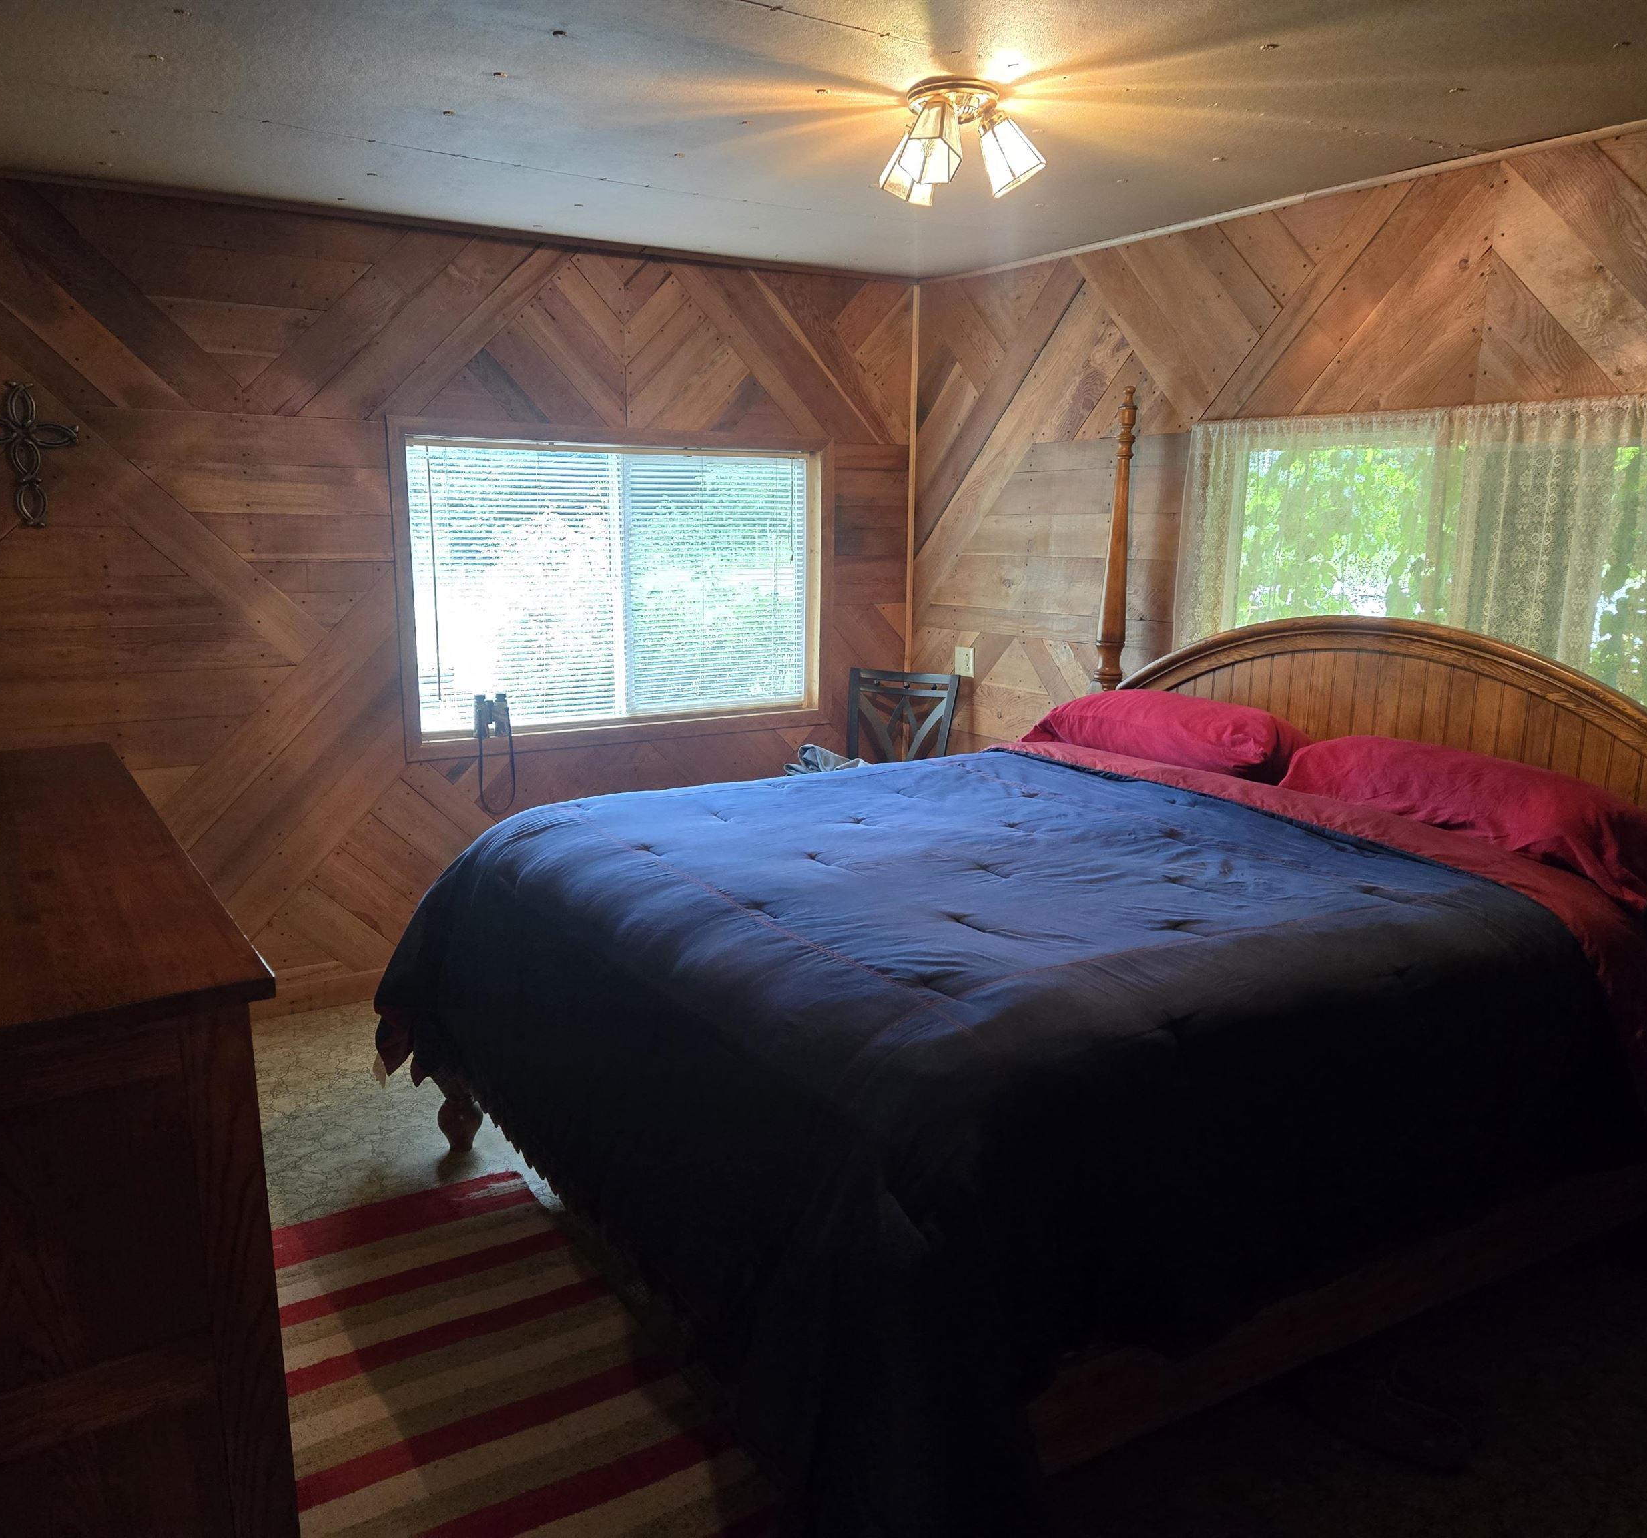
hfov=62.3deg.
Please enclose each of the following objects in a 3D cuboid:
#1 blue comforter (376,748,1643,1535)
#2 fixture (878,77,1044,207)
[{"bbox_3d":[0.310,0.512,2.954,1.960,0.660,2.180,-6,13,-31],"label":"blue comforter"},{"bbox_3d":[0.257,-1.287,2.825,0.350,0.205,0.335,-6,13,-31],"label":"fixture"}]

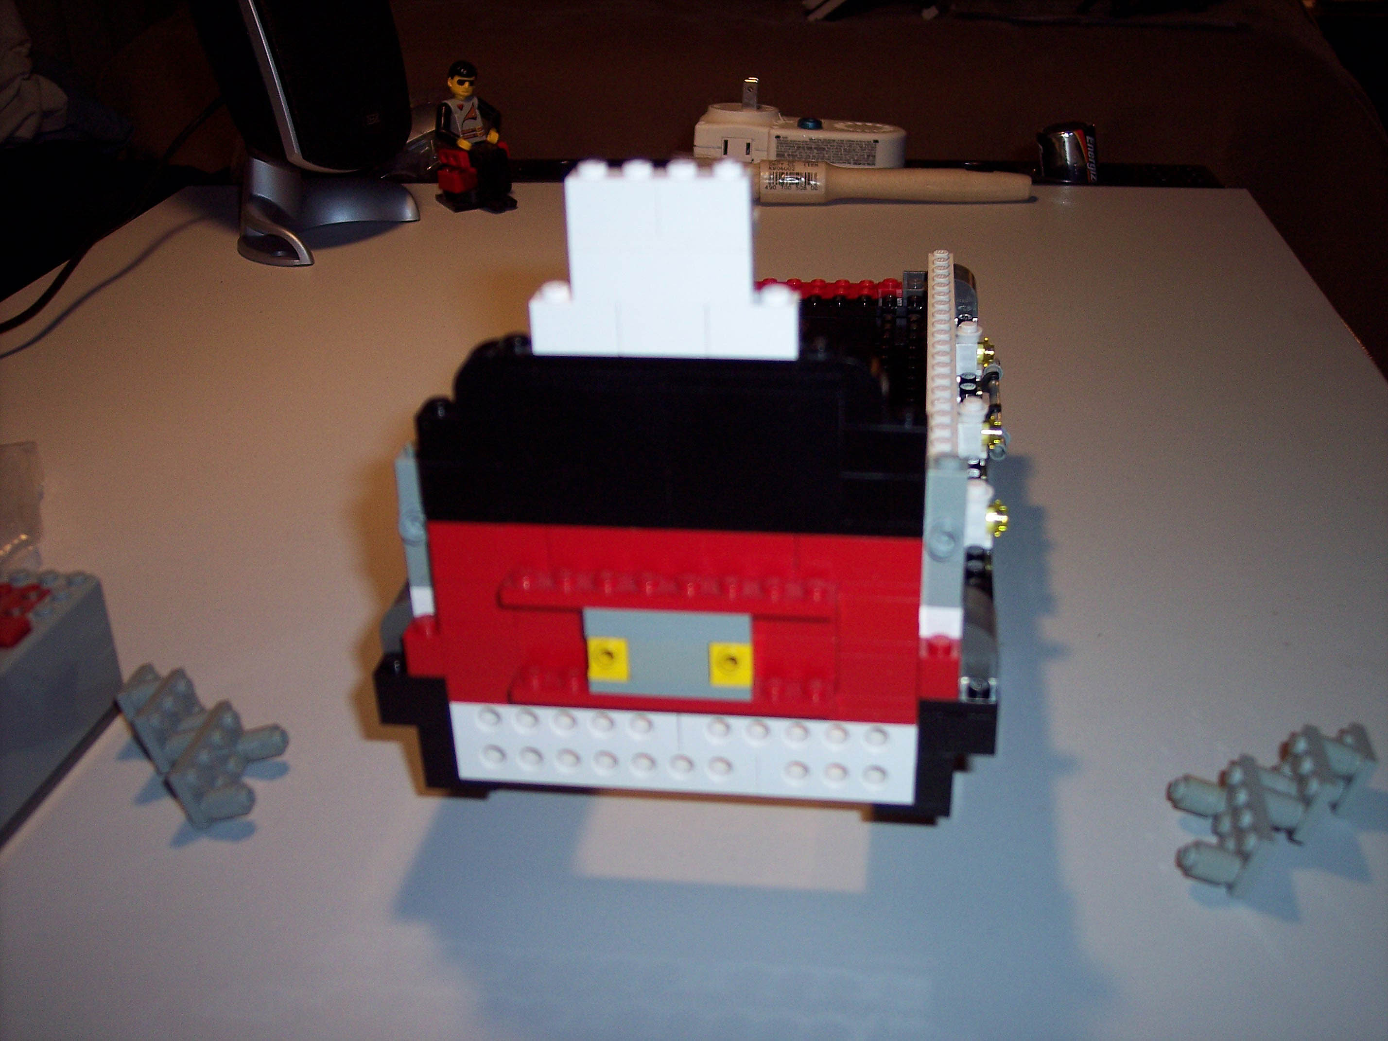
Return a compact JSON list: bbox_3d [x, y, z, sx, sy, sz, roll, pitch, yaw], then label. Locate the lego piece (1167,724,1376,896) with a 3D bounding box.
[{"bbox_3d":[0.127,0.060,0.339,0.046,0.022,0.046,2,27,8],"label":"lego piece"}]

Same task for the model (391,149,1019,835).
[{"bbox_3d":[0.012,-0.045,0.408,0.137,0.155,0.247,2,27,8],"label":"model"}]

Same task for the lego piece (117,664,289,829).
[{"bbox_3d":[-0.122,0.052,0.374,0.047,0.022,0.047,2,27,8],"label":"lego piece"}]

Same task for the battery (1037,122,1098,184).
[{"bbox_3d":[0.224,-0.203,0.928,0.034,0.061,0.034,-5,26,12],"label":"battery"}]

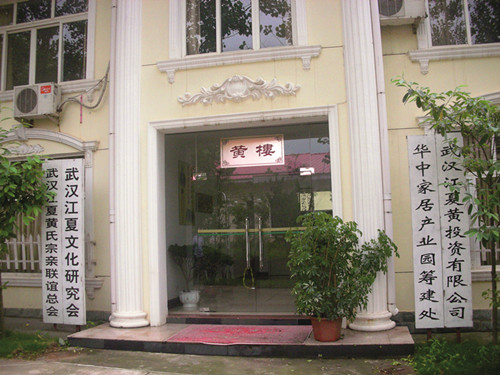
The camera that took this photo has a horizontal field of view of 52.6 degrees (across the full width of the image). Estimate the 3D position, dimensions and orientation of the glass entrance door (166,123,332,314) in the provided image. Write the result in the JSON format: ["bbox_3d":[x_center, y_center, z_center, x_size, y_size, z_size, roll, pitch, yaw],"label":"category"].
[{"bbox_3d":[-0.054,0.527,8.250,2.799,3.057,0.080,-3,-5,12],"label":"glass entrance door"}]

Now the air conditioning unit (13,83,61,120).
[{"bbox_3d":[-3.693,-1.485,8.781,0.766,0.569,0.290,-3,-5,12],"label":"air conditioning unit"}]

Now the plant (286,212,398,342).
[{"bbox_3d":[1.216,1.171,6.703,1.425,1.701,1.100,-3,-5,12],"label":"plant"}]

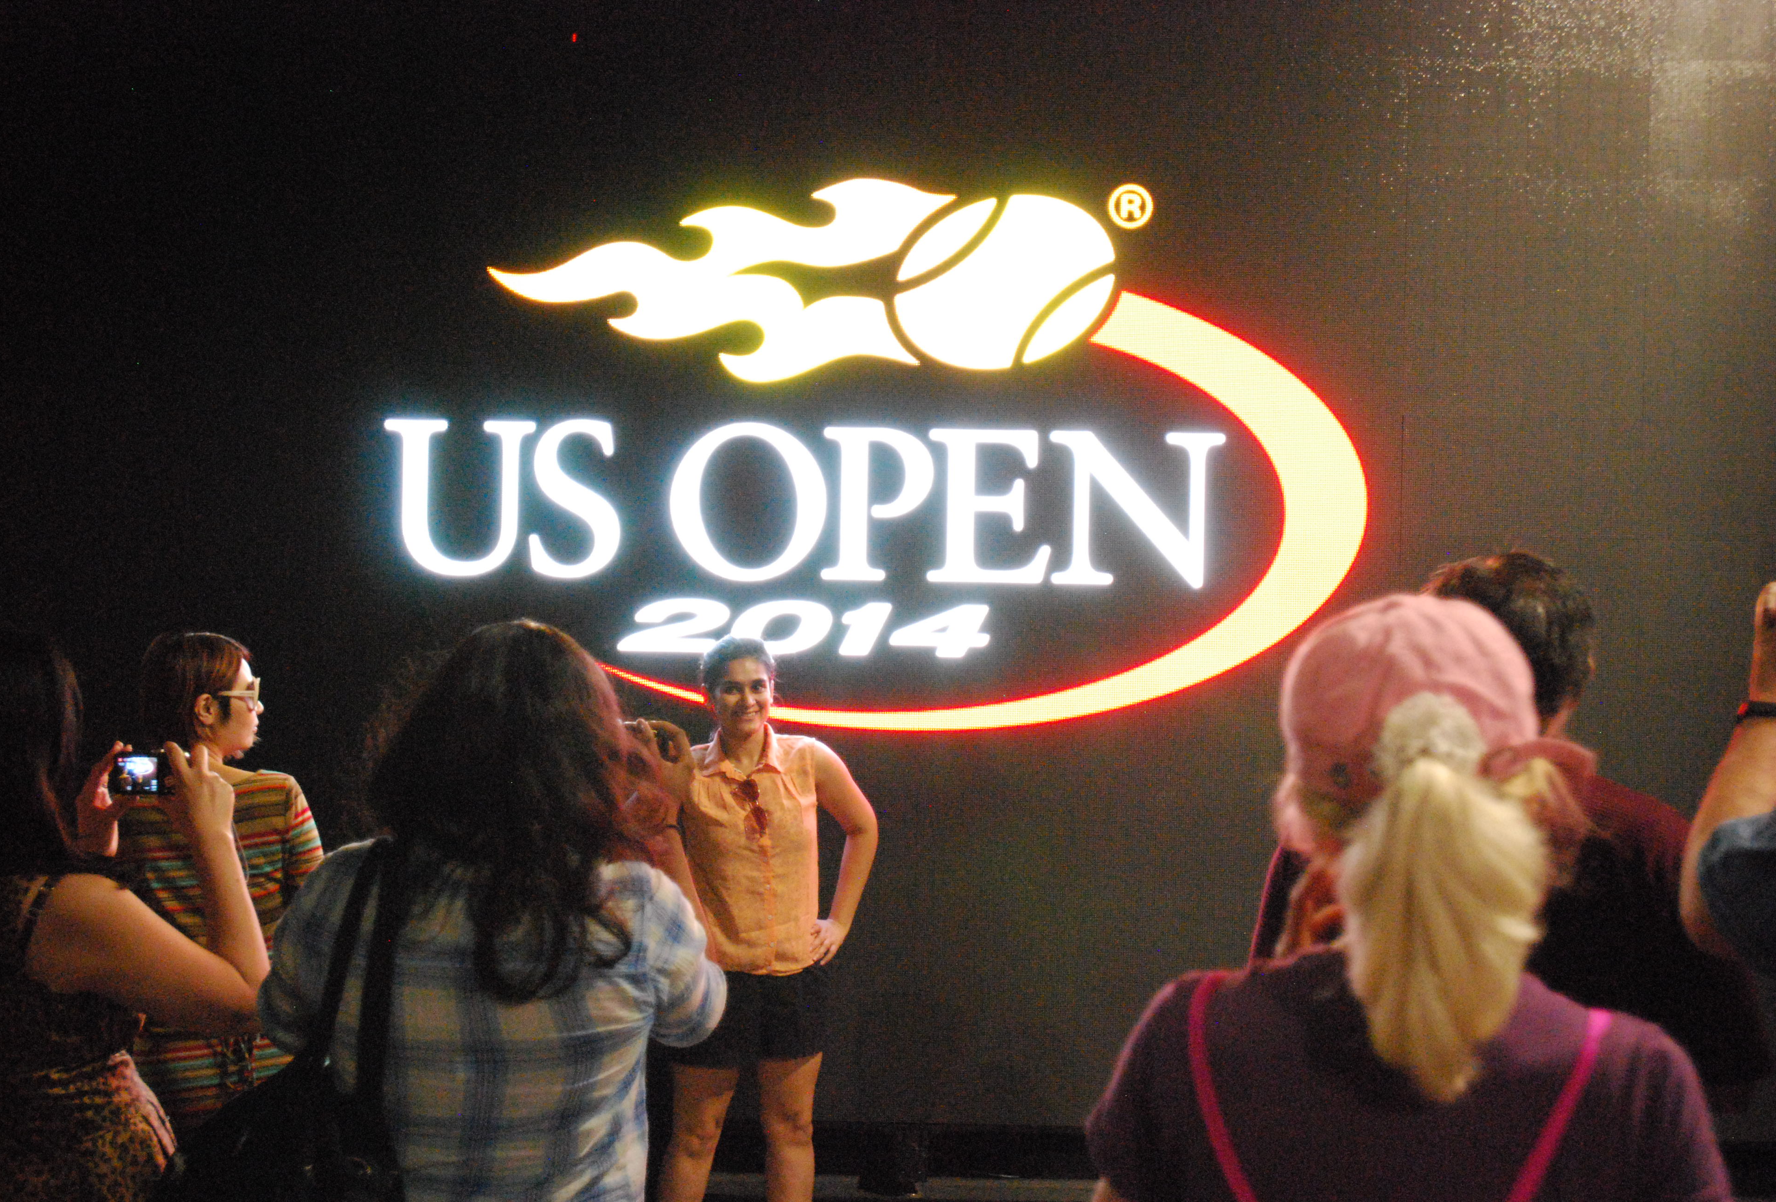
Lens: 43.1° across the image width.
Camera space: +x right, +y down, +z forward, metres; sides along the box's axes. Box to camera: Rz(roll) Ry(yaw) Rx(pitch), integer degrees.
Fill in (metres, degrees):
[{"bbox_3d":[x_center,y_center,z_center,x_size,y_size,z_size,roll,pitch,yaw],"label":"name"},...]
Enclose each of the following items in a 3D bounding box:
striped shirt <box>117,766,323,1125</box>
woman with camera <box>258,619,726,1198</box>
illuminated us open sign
[{"bbox_3d":[-1.276,0.632,4.300,0.400,0.700,0.250,1,0,8],"label":"striped shirt"},{"bbox_3d":[-0.464,0.849,2.580,0.490,1.655,0.480,1,0,8],"label":"woman with camera"},{"bbox_3d":[-0.033,-0.380,5.801,2.556,1.430,0.100,1,0,1],"label":"illuminated us open sign"}]

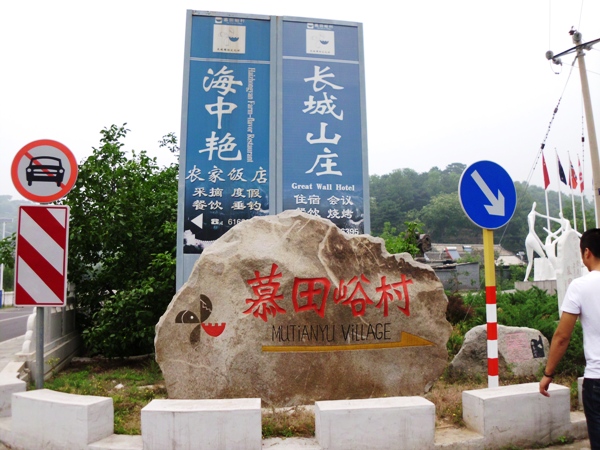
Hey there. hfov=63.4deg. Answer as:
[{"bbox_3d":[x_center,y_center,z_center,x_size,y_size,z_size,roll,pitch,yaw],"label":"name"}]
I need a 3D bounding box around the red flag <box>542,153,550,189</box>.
[{"bbox_3d":[9.143,-2.021,18.000,0.320,1.330,0.200,0,-6,0],"label":"red flag"}]

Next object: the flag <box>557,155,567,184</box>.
[{"bbox_3d":[9.915,-2.104,18.400,0.360,1.200,0.200,0,-6,0],"label":"flag"}]

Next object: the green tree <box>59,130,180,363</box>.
[{"bbox_3d":[-3.403,0.294,9.200,2.500,4.300,2.400,0,-6,0],"label":"green tree"}]

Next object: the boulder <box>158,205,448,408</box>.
[{"bbox_3d":[0.042,0.982,5.850,3.350,2.200,1.000,-1,-6,12],"label":"boulder"}]

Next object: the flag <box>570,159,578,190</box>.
[{"bbox_3d":[10.634,-1.956,18.800,0.330,1.250,0.200,0,-6,0],"label":"flag"}]

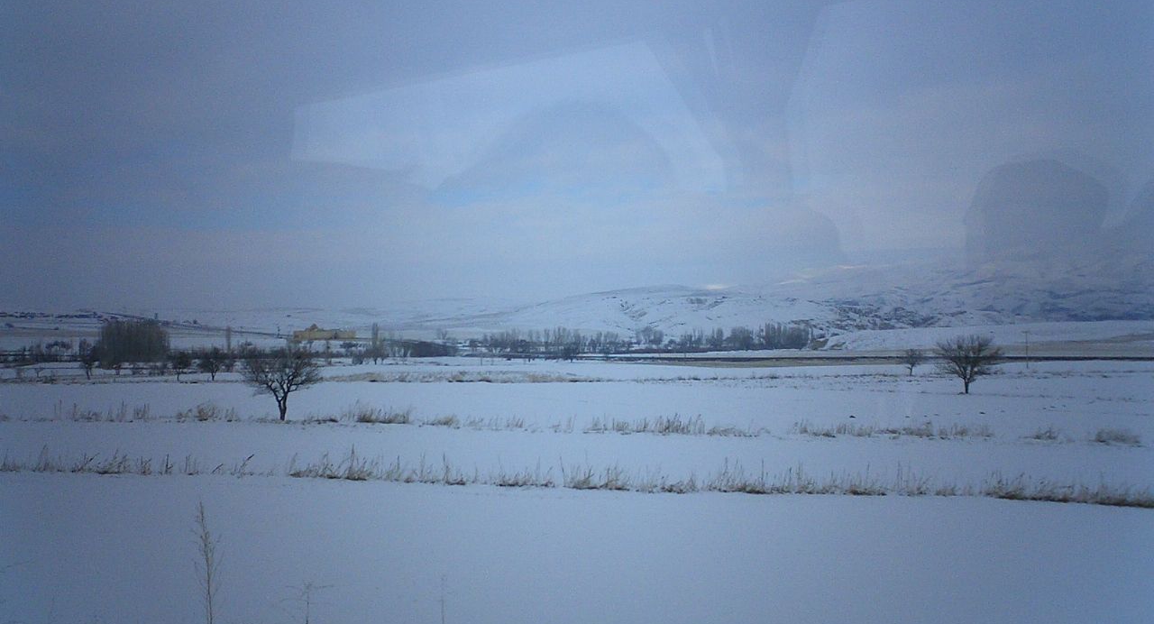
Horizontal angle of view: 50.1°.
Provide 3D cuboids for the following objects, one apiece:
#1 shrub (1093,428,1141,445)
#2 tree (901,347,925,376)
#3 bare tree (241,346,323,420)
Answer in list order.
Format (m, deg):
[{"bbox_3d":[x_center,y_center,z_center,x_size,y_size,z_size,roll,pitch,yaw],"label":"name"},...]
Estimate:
[{"bbox_3d":[24.976,5.749,57.000,2.100,0.800,1.400,-1,-1,22],"label":"shrub"},{"bbox_3d":[40.838,5.975,150.000,3.000,3.500,2.900,0,-1,15],"label":"tree"},{"bbox_3d":[-16.995,4.177,71.000,4.400,4.150,4.200,0,-1,-13],"label":"bare tree"}]

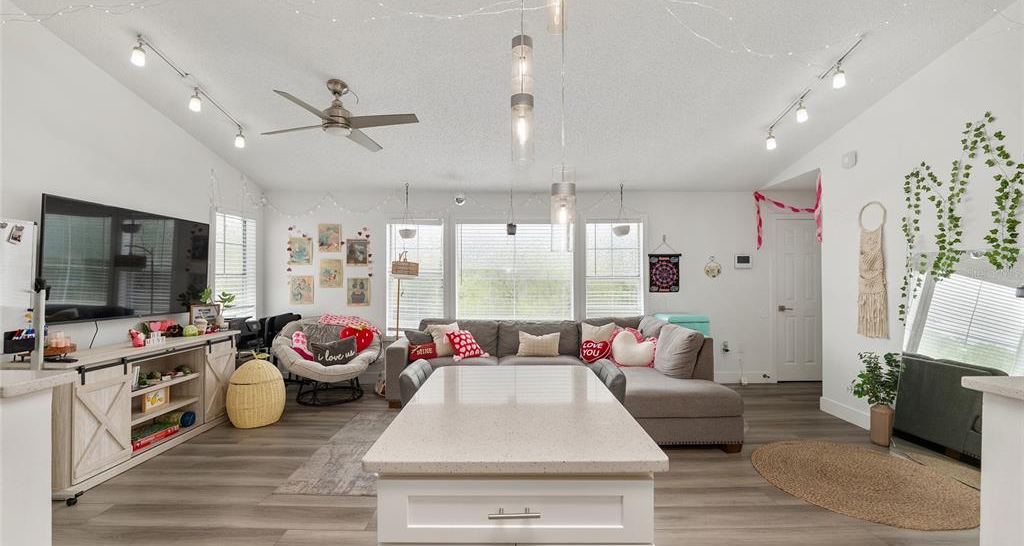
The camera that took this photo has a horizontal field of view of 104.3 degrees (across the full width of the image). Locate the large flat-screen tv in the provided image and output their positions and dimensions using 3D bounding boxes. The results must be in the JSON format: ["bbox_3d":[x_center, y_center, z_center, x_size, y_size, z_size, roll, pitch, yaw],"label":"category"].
[{"bbox_3d":[-2.965,-0.068,3.200,0.060,0.825,1.430,1,-1,-1],"label":"large flat-screen tv"}]

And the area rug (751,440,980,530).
[{"bbox_3d":[2.270,1.327,2.610,1.210,0.015,1.210,0,-1,0],"label":"area rug"}]

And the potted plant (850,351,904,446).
[{"bbox_3d":[2.830,0.975,3.100,0.380,0.730,0.340,0,-1,0],"label":"potted plant"}]

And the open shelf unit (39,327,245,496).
[{"bbox_3d":[-2.910,0.978,3.200,0.420,0.800,1.520,0,0,0],"label":"open shelf unit"}]

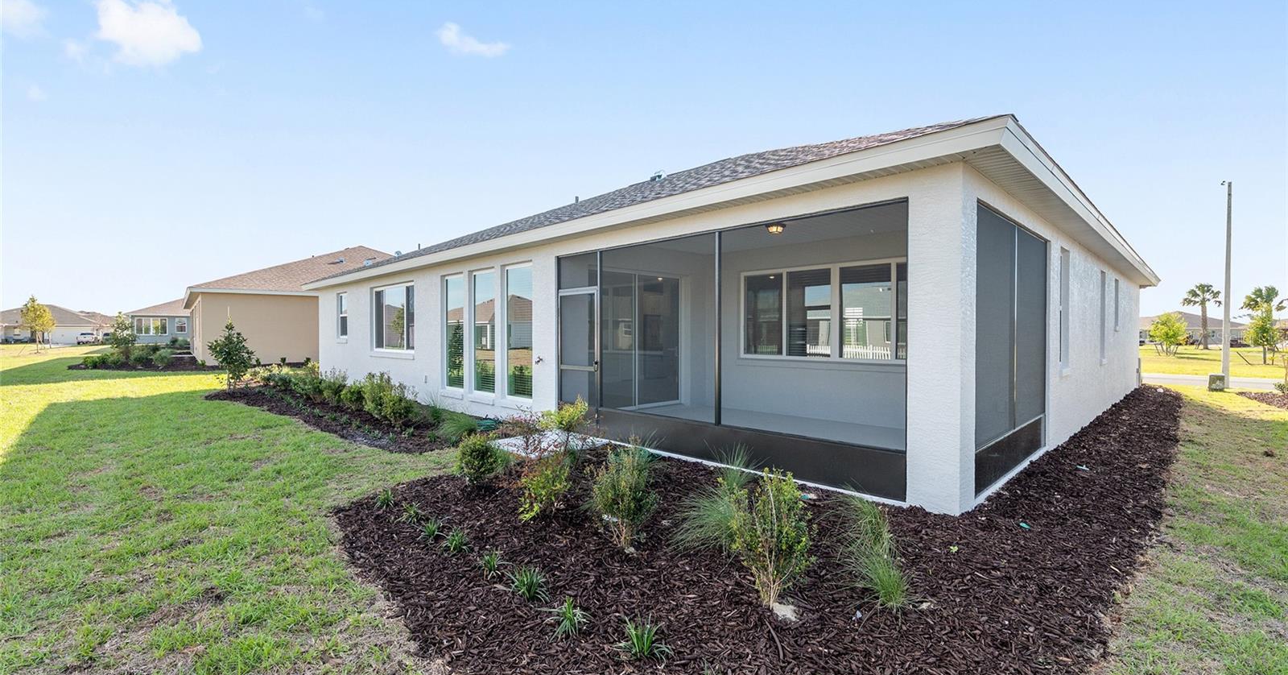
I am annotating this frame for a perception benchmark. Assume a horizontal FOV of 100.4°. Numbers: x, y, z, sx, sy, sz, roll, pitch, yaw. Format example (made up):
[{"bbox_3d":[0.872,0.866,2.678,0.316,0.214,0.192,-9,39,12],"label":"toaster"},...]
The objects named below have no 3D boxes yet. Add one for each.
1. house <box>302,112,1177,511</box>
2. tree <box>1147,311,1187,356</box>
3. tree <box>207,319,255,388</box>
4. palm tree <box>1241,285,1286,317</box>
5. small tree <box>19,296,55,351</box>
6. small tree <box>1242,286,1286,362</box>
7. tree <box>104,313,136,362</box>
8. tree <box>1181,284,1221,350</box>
[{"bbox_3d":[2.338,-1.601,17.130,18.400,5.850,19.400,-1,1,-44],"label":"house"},{"bbox_3d":[42.024,-0.323,43.000,2.317,3.547,2.317,1,1,44],"label":"tree"},{"bbox_3d":[-10.383,0.405,13.500,0.972,1.772,0.972,0,1,-38],"label":"tree"},{"bbox_3d":[69.330,-2.193,60.000,3.243,7.087,3.243,-1,1,-41],"label":"palm tree"},{"bbox_3d":[-45.245,-0.975,40.000,1.792,4.199,1.792,1,1,41],"label":"small tree"},{"bbox_3d":[35.243,-0.500,30.500,1.658,4.031,1.658,-1,1,-41],"label":"small tree"},{"bbox_3d":[-24.778,-0.048,25.500,1.025,2.295,1.025,-1,1,-44],"label":"tree"},{"bbox_3d":[62.296,-2.334,60.000,3.217,7.368,3.217,-1,1,-44],"label":"tree"}]

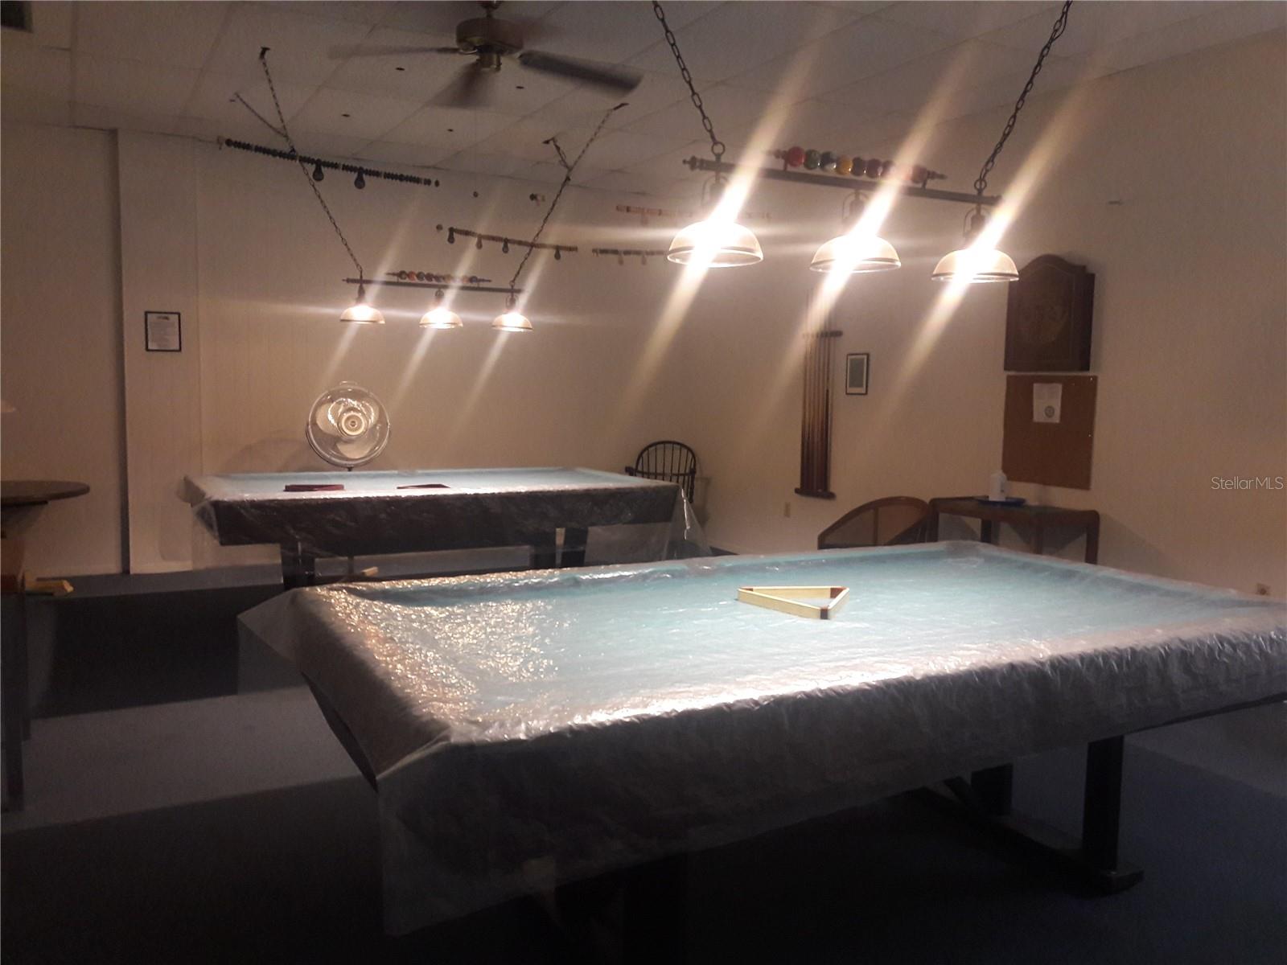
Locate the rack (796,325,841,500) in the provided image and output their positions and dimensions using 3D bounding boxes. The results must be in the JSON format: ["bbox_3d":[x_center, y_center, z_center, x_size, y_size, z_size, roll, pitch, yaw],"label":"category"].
[{"bbox_3d":[1.244,-0.493,7.524,0.100,1.220,0.430,-2,7,-28],"label":"rack"}]

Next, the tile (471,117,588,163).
[{"bbox_3d":[-0.750,-2.327,7.069,0.600,0.020,1.209,-2,6,-29],"label":"tile"}]

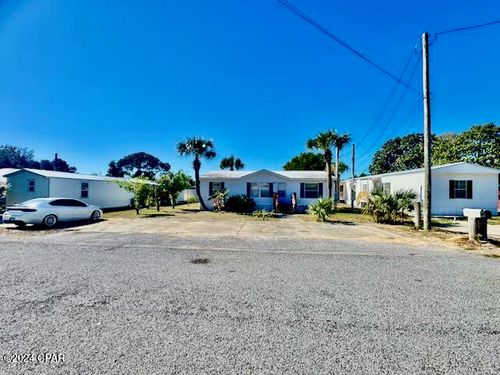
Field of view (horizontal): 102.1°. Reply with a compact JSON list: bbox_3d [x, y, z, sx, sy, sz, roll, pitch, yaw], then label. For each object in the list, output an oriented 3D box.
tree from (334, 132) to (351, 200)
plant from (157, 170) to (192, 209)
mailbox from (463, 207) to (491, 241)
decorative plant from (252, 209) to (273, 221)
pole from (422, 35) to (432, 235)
[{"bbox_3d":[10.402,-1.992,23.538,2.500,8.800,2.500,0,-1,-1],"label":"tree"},{"bbox_3d":[-7.678,0.230,20.699,3.400,3.940,3.200,0,-1,-1],"label":"plant"},{"bbox_3d":[8.730,1.430,7.800,0.420,1.230,0.600,1,-1,5],"label":"mailbox"},{"bbox_3d":[0.853,1.877,13.770,1.400,0.750,1.300,0,-1,-1],"label":"decorative plant"},{"bbox_3d":[8.866,-2.797,10.150,0.300,9.890,0.300,0,-1,-1],"label":"pole"}]

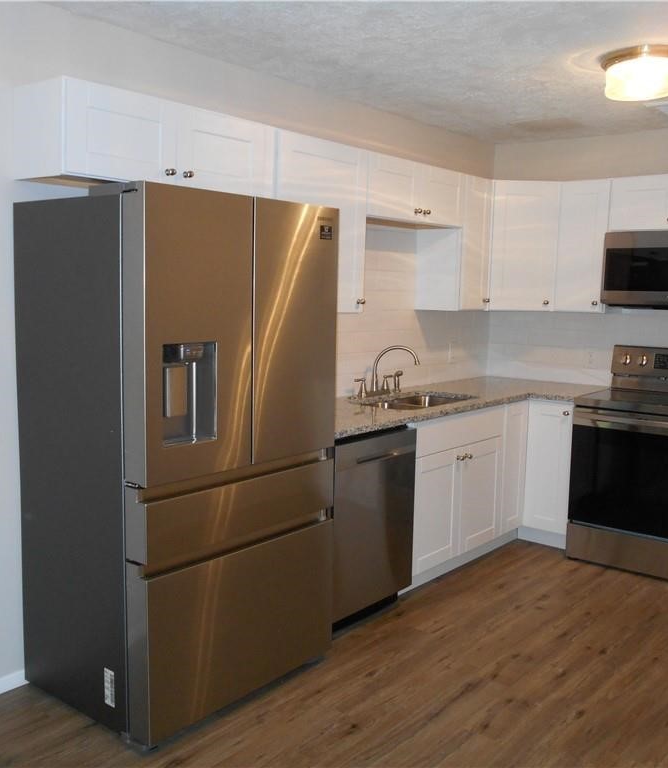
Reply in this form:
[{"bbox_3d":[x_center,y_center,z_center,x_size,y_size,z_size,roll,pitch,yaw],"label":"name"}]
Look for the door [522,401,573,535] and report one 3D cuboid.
[{"bbox_3d":[1.246,0.481,4.460,0.271,0.741,0.022,7,9,40],"label":"door"}]

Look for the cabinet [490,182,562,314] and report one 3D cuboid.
[{"bbox_3d":[1.137,-0.820,4.604,0.400,0.755,0.022,0,7,-5],"label":"cabinet"}]

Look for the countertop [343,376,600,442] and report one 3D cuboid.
[{"bbox_3d":[0.628,0.101,4.151,0.900,0.033,2.420,7,9,40],"label":"countertop"}]

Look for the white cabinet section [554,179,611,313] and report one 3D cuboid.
[{"bbox_3d":[1.472,-0.806,4.547,0.304,0.763,0.025,7,9,40],"label":"white cabinet section"}]

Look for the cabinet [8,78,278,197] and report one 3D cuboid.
[{"bbox_3d":[-0.676,-0.878,2.912,0.321,0.304,0.949,7,9,40],"label":"cabinet"}]

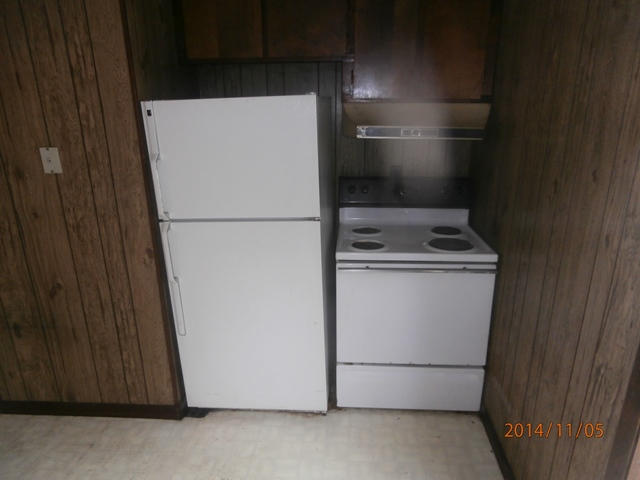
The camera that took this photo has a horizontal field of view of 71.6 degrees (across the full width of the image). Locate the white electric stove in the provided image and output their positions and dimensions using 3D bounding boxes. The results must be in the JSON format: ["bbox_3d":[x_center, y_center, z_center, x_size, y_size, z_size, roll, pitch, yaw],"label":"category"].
[{"bbox_3d":[0.486,0.282,2.496,0.760,1.190,0.665,0,18,4],"label":"white electric stove"}]

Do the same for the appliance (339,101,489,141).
[{"bbox_3d":[0.498,-0.628,2.340,0.757,0.180,0.455,0,18,4],"label":"appliance"}]

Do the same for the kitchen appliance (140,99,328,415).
[{"bbox_3d":[-0.331,0.061,2.462,0.763,1.635,0.735,1,18,6],"label":"kitchen appliance"}]

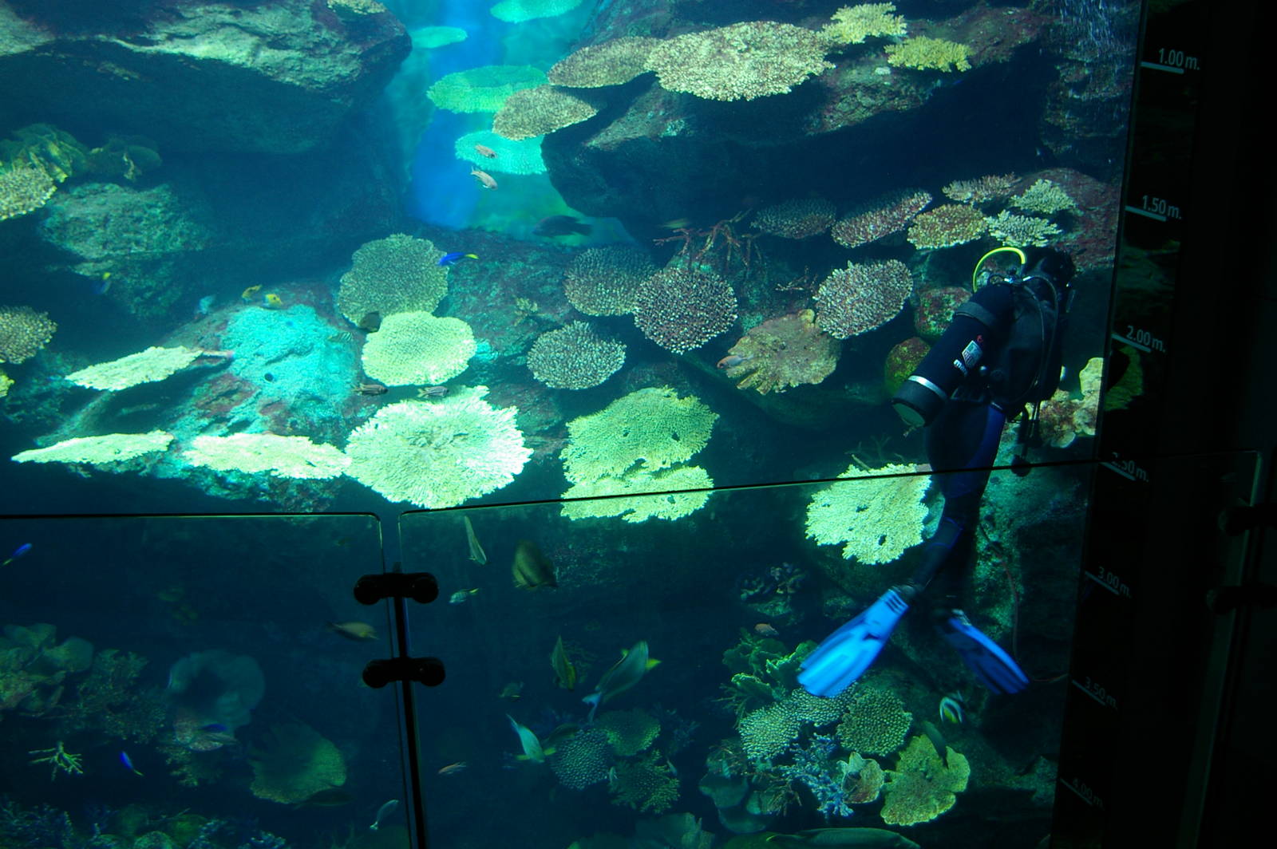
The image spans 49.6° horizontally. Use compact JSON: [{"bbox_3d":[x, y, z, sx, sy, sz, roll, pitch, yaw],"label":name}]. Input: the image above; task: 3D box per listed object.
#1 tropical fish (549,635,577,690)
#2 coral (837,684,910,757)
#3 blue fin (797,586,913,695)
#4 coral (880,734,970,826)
[{"bbox_3d":[-0.346,1.104,6.400,0.085,0.130,0.300,-6,33,-11],"label":"tropical fish"},{"bbox_3d":[1.105,1.389,6.500,0.340,0.170,0.310,-1,52,0],"label":"coral"},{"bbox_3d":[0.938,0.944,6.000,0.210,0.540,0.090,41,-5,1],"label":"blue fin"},{"bbox_3d":[1.409,1.747,6.800,0.410,0.330,0.280,-3,22,-5],"label":"coral"}]

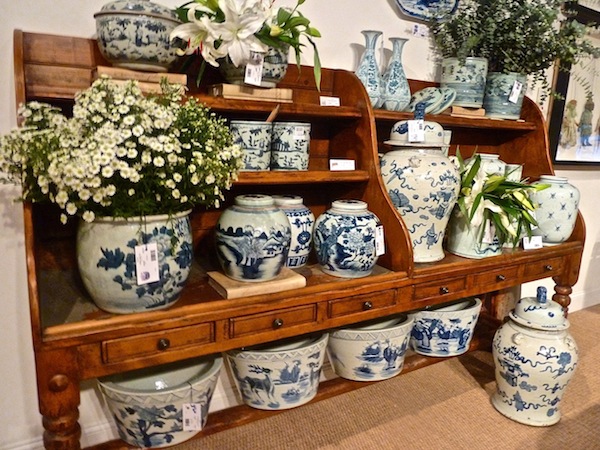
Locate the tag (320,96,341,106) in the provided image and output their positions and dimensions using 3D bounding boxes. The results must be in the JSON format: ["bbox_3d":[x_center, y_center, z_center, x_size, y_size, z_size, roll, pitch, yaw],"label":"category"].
[{"bbox_3d":[0.118,-0.476,1.678,0.091,0.036,0.012,-5,11,-29],"label":"tag"}]

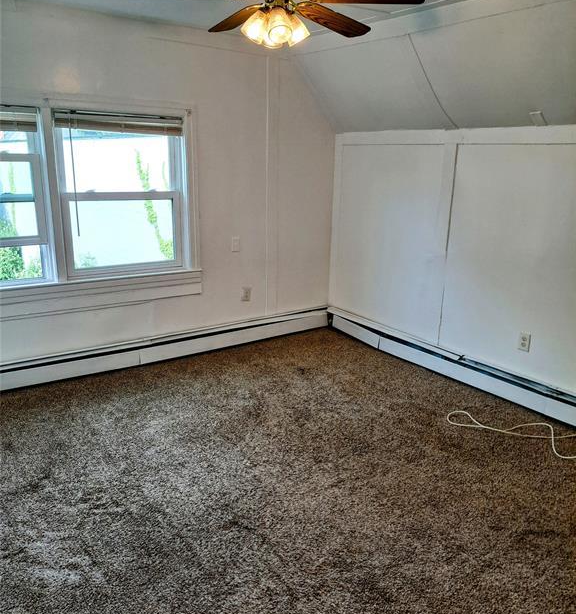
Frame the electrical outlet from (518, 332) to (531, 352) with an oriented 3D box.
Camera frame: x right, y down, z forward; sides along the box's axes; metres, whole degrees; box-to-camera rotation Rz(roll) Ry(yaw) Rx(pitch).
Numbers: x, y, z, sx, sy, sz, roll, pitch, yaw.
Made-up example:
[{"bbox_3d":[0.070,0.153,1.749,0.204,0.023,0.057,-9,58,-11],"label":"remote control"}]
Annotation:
[{"bbox_3d":[1.468,0.215,3.302,0.014,0.116,0.071,-9,19,-33],"label":"electrical outlet"}]

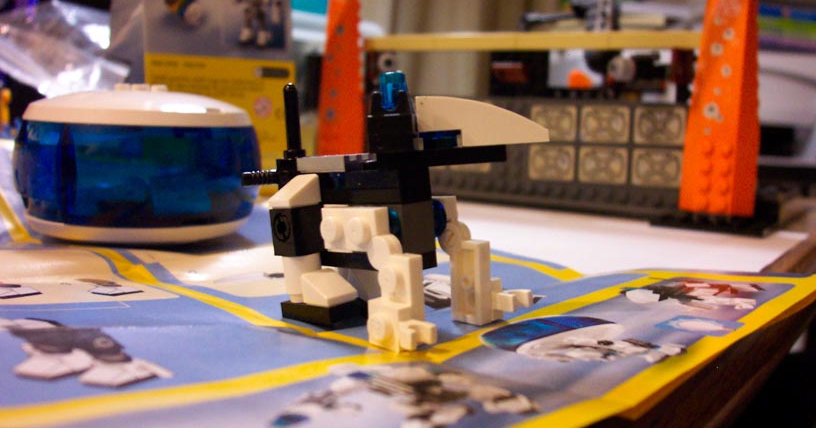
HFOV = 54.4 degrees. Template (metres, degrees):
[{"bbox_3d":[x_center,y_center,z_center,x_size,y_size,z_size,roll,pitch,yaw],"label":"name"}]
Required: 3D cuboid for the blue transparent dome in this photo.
[{"bbox_3d":[-0.081,-0.014,0.245,0.072,0.029,0.072,2,8,0],"label":"blue transparent dome"}]

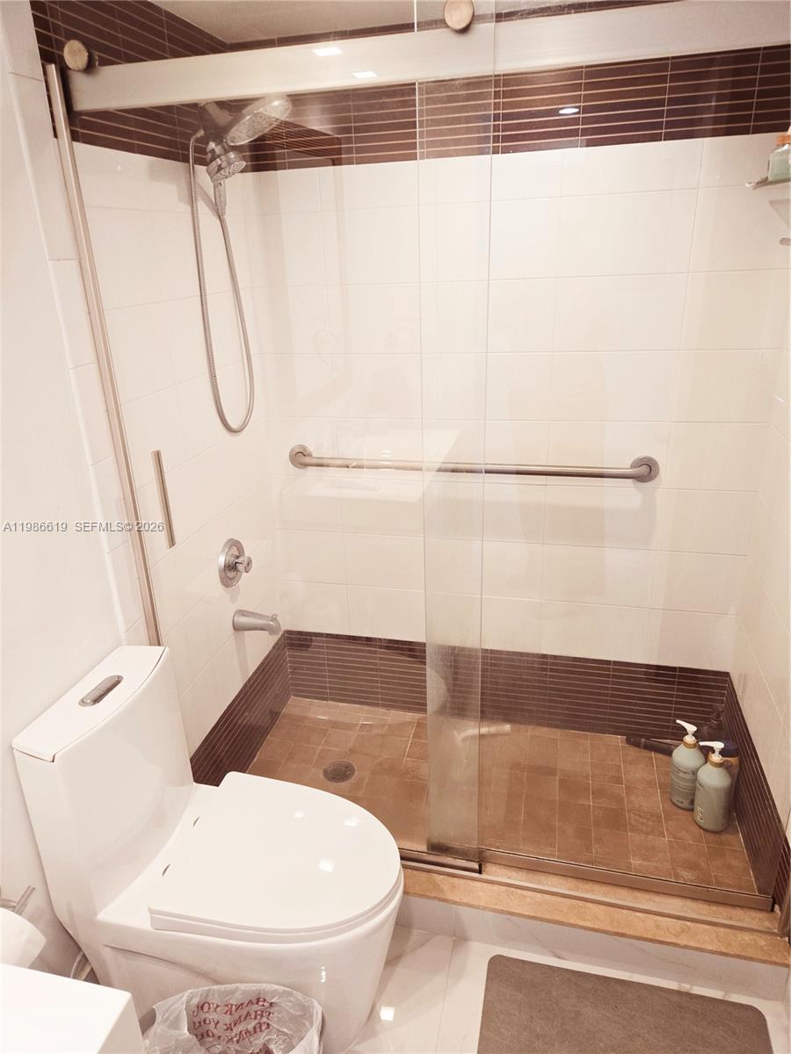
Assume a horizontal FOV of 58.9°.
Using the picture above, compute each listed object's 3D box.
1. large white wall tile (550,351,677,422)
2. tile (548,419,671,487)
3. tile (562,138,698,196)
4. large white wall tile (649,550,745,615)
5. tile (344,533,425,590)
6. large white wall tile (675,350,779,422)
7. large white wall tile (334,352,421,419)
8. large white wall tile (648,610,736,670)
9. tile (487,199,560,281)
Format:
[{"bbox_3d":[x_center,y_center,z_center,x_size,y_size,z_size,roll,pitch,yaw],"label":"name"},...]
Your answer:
[{"bbox_3d":[0.615,-0.397,1.985,0.330,0.197,0.011,3,22,14],"label":"large white wall tile"},{"bbox_3d":[0.623,-0.213,2.057,0.330,0.194,0.011,3,22,14],"label":"tile"},{"bbox_3d":[0.594,-0.911,1.784,0.330,0.110,0.011,3,22,14],"label":"tile"},{"bbox_3d":[0.920,0.168,2.131,0.247,0.197,0.011,3,22,14],"label":"large white wall tile"},{"bbox_3d":[-0.022,0.120,2.353,0.303,0.198,0.012,3,22,14],"label":"tile"},{"bbox_3d":[0.894,-0.381,1.908,0.253,0.198,0.012,3,22,14],"label":"large white wall tile"},{"bbox_3d":[-0.053,-0.433,2.149,0.280,0.197,0.011,3,22,14],"label":"large white wall tile"},{"bbox_3d":[0.924,0.355,2.199,0.253,0.199,0.012,3,22,14],"label":"large white wall tile"},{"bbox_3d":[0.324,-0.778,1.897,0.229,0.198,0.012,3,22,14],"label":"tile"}]

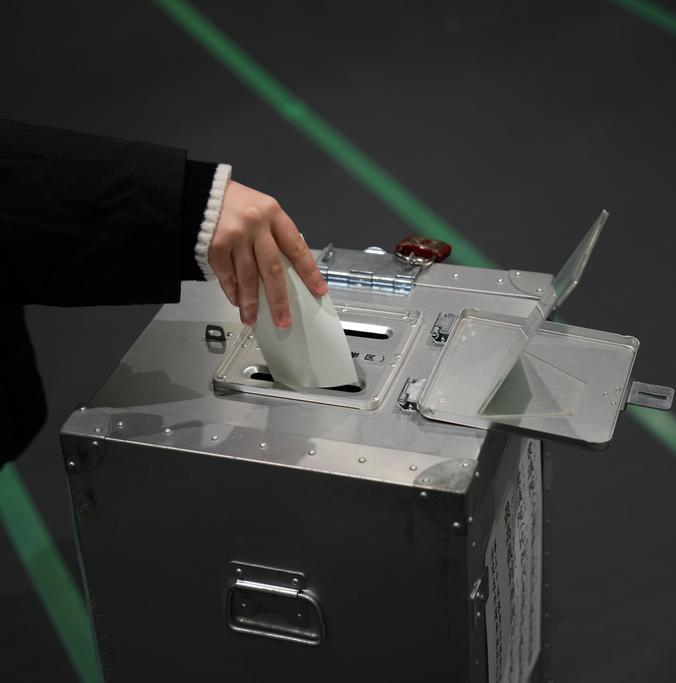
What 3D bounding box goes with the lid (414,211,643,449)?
[{"bbox_3d":[0.171,-0.011,1.430,0.170,0.146,0.177,7,32,17],"label":"lid"}]

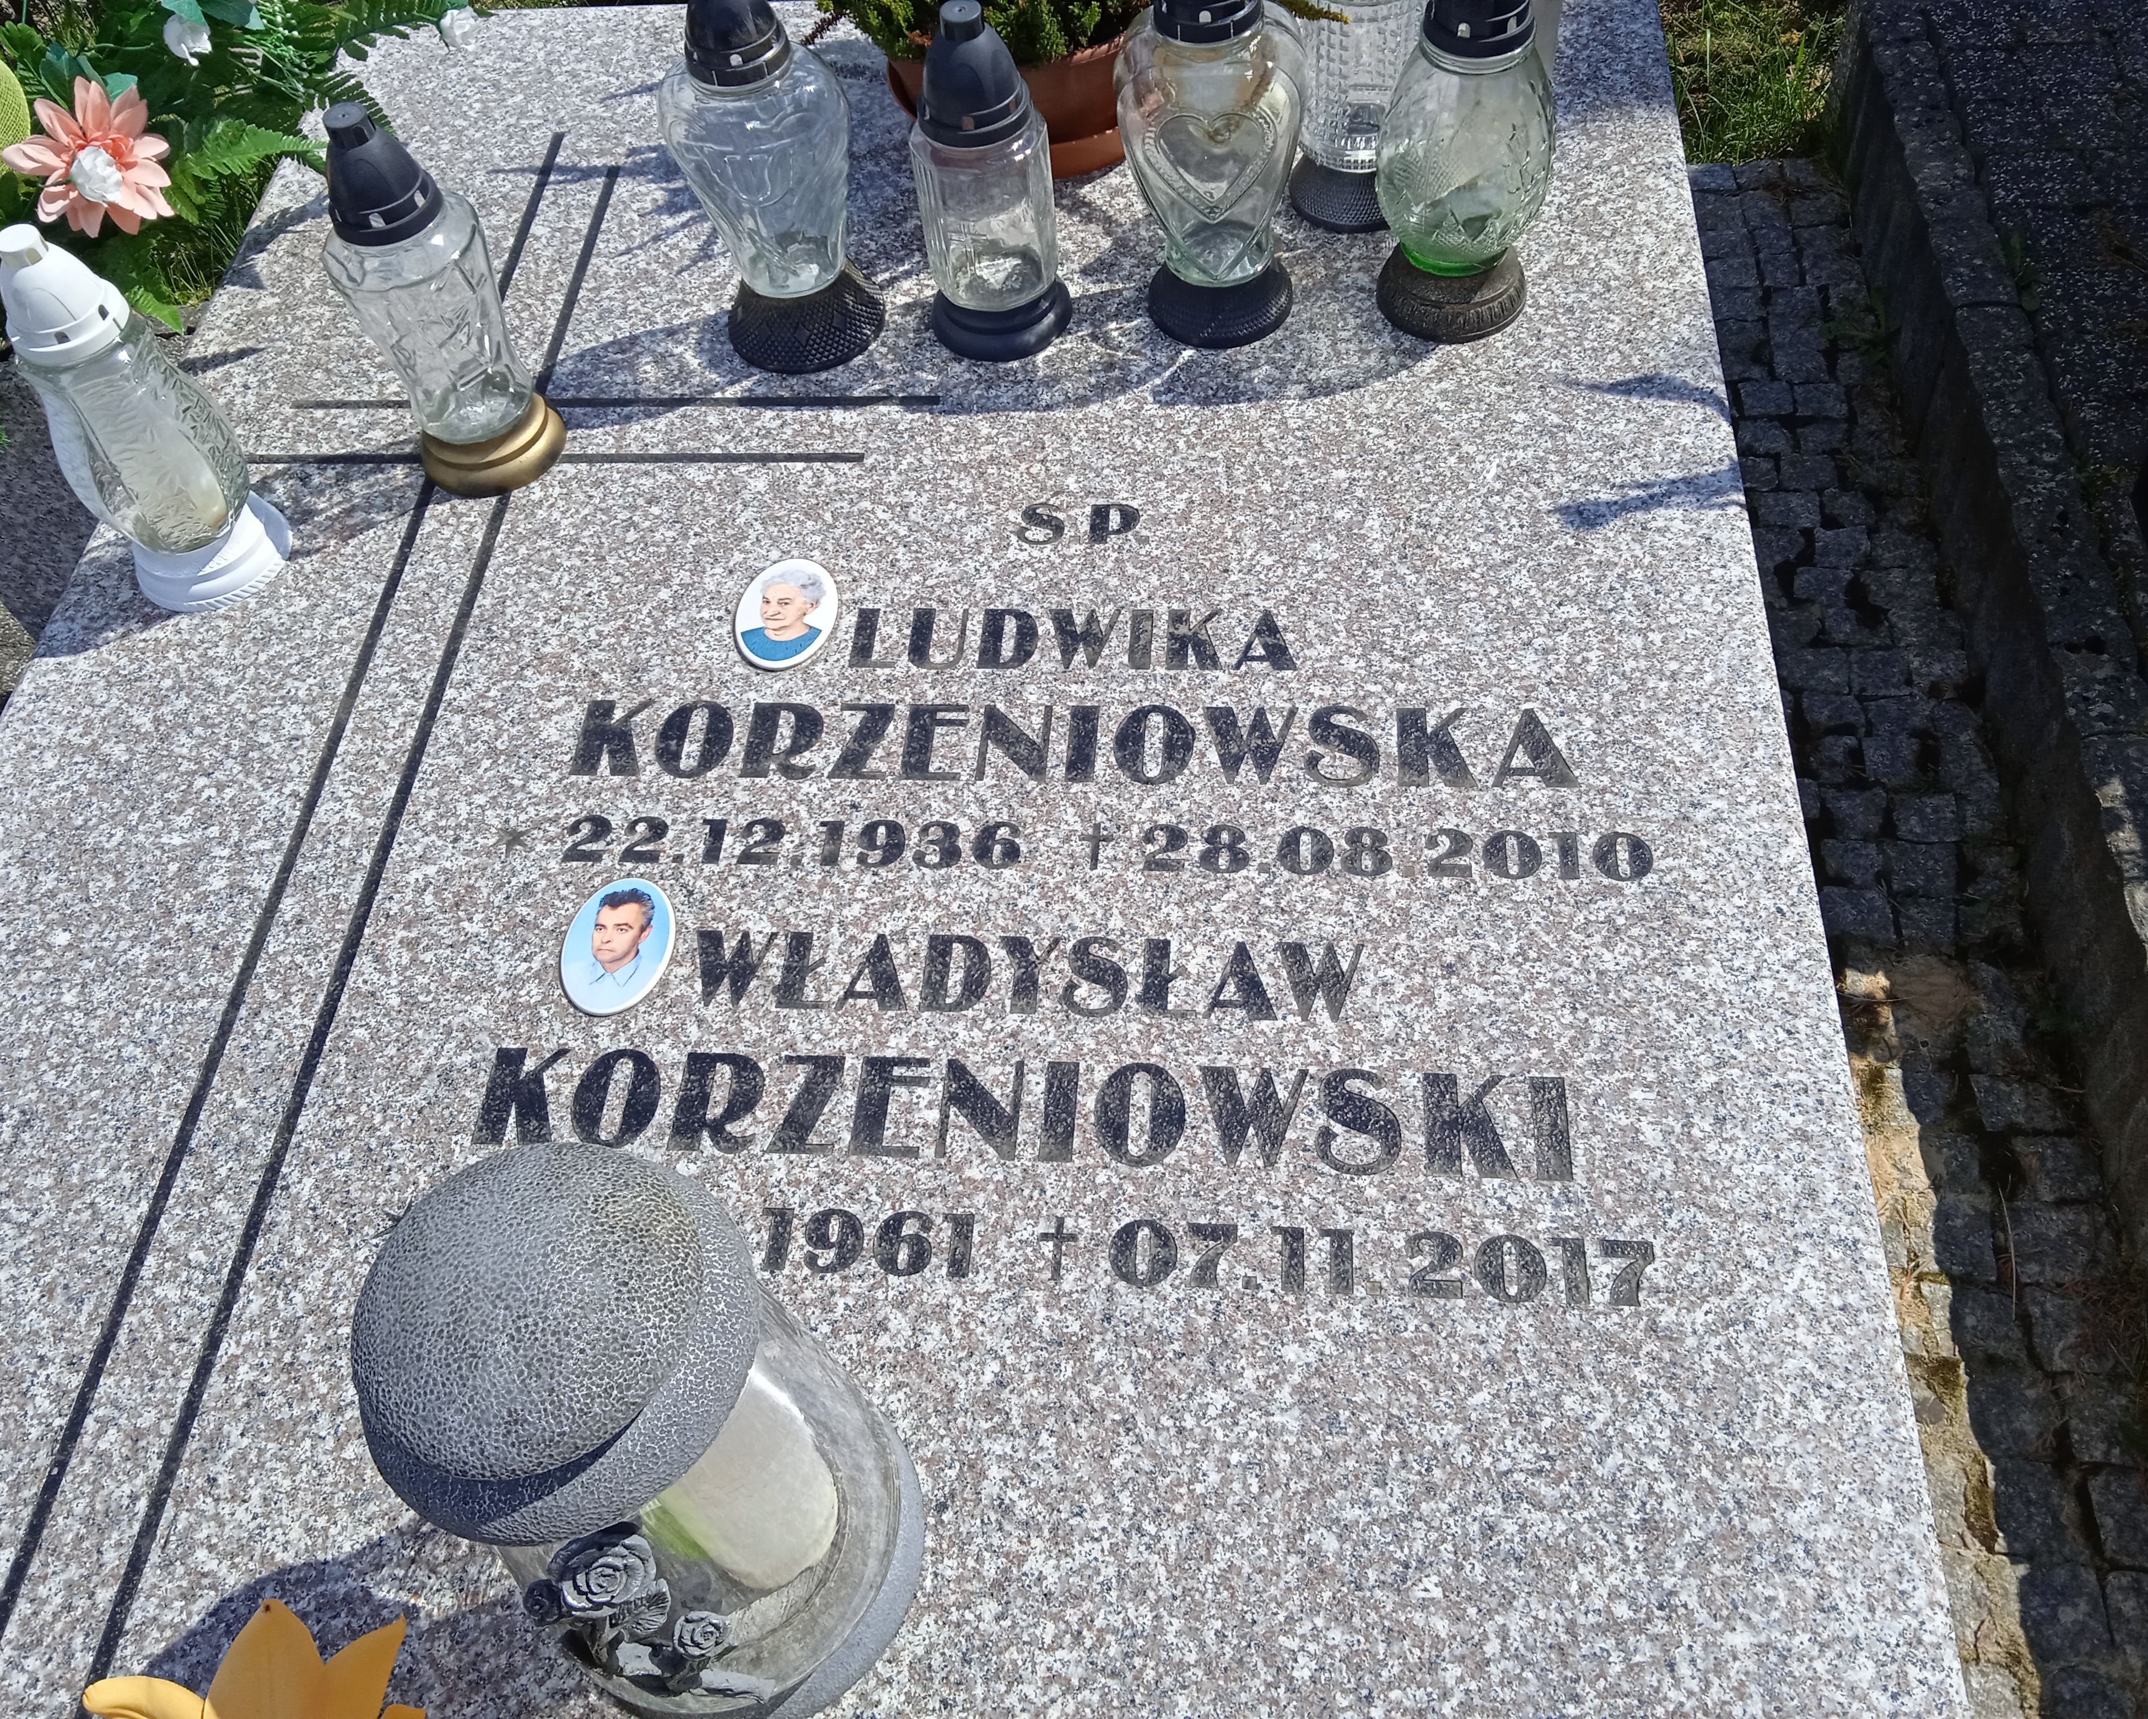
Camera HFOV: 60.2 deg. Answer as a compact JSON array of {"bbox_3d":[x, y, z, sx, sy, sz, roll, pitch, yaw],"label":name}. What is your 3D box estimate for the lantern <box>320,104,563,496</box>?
[{"bbox_3d":[-0.388,-0.337,1.117,0.093,0.247,0.093,1,56,6],"label":"lantern"}]

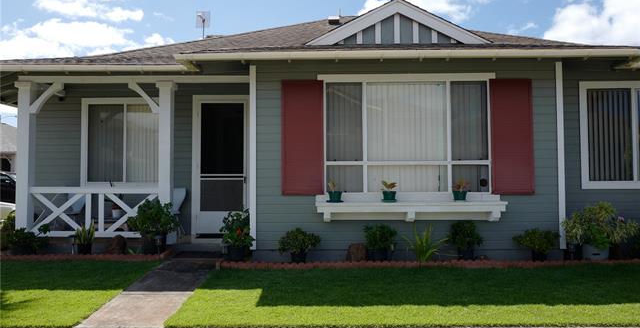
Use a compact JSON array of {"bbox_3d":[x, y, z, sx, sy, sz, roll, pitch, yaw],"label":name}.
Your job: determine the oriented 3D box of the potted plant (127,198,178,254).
[{"bbox_3d":[-2.502,0.919,7.431,0.761,0.811,0.715,0,-2,0],"label":"potted plant"}]

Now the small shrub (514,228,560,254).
[{"bbox_3d":[2.880,1.022,6.649,0.603,0.337,0.492,0,-2,0],"label":"small shrub"}]

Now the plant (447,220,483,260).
[{"bbox_3d":[1.938,1.020,6.674,0.473,0.533,0.444,0,-2,0],"label":"plant"}]

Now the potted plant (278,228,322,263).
[{"bbox_3d":[-0.246,0.984,5.970,0.504,0.444,0.460,0,-2,1],"label":"potted plant"}]

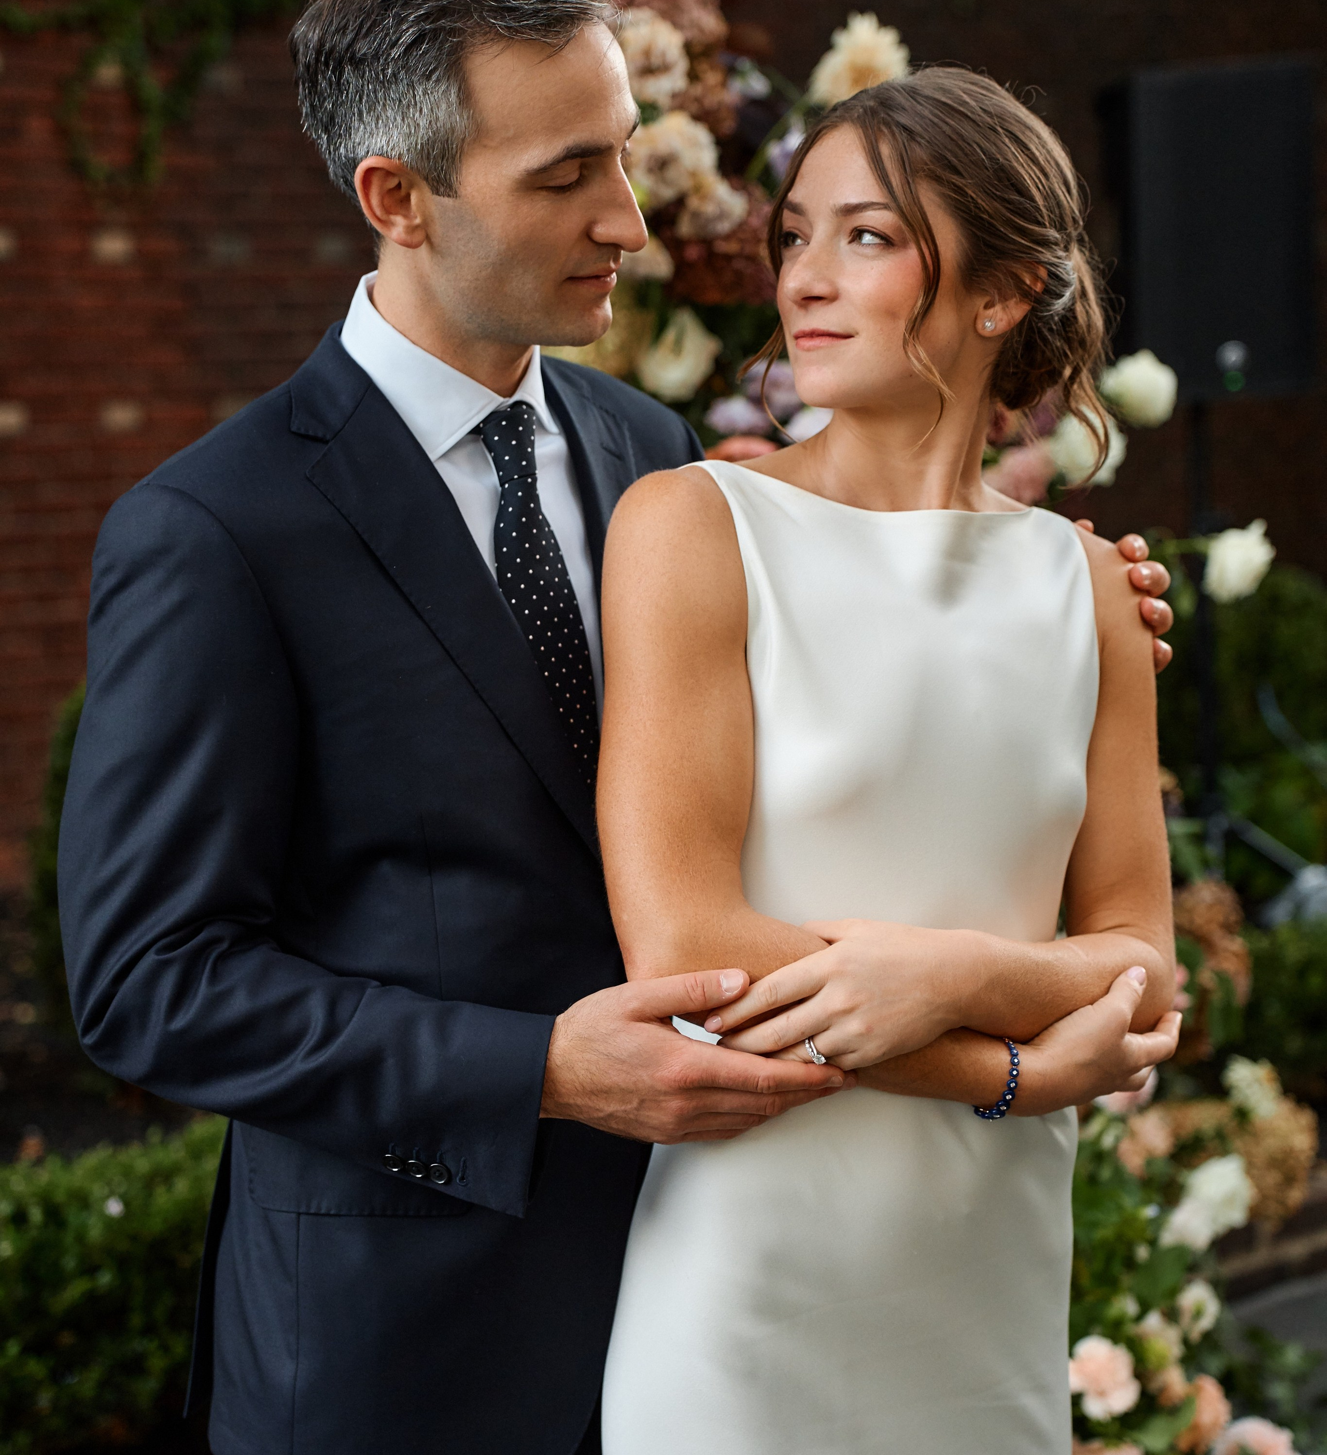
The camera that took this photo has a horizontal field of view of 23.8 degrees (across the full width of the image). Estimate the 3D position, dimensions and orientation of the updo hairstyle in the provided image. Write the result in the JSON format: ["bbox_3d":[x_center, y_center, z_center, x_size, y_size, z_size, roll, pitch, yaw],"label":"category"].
[{"bbox_3d":[0.182,-0.310,2.120,0.205,0.270,0.250,1,4,41],"label":"updo hairstyle"}]

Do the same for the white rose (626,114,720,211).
[{"bbox_3d":[0.007,-0.517,2.880,0.085,0.091,0.075,-3,4,3],"label":"white rose"}]

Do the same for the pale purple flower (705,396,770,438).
[{"bbox_3d":[0.068,-0.283,2.880,0.061,0.043,0.058,-3,4,0],"label":"pale purple flower"}]

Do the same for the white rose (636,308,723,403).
[{"bbox_3d":[0.014,-0.339,2.880,0.078,0.084,0.075,-3,4,-6],"label":"white rose"}]

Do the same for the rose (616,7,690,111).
[{"bbox_3d":[-0.014,-0.610,2.880,0.080,0.092,0.075,-3,4,3],"label":"rose"}]

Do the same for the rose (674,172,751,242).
[{"bbox_3d":[0.046,-0.494,3.000,0.071,0.067,0.058,-2,3,-9],"label":"rose"}]

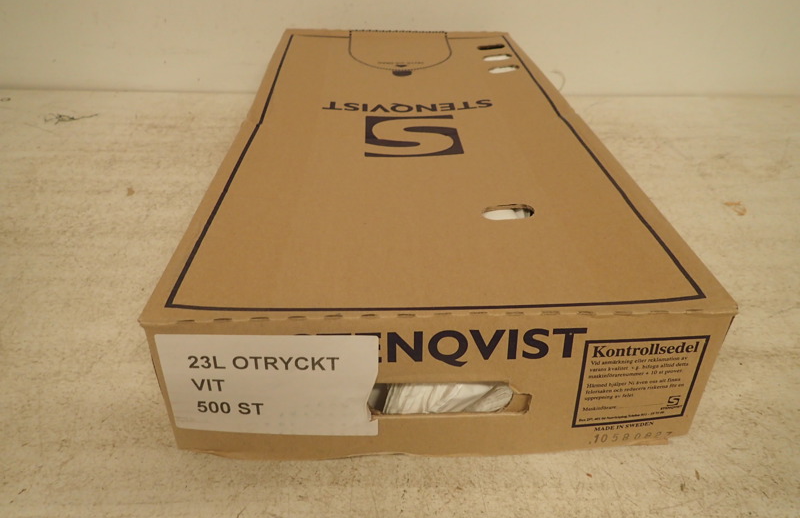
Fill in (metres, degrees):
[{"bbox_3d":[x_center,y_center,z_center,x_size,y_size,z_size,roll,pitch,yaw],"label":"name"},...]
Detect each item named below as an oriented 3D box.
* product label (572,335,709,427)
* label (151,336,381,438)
[{"bbox_3d":[0.142,0.074,0.346,0.072,0.067,0.002,-3,31,-2],"label":"product label"},{"bbox_3d":[-0.074,0.074,0.336,0.123,0.076,0.002,1,31,-1],"label":"label"}]

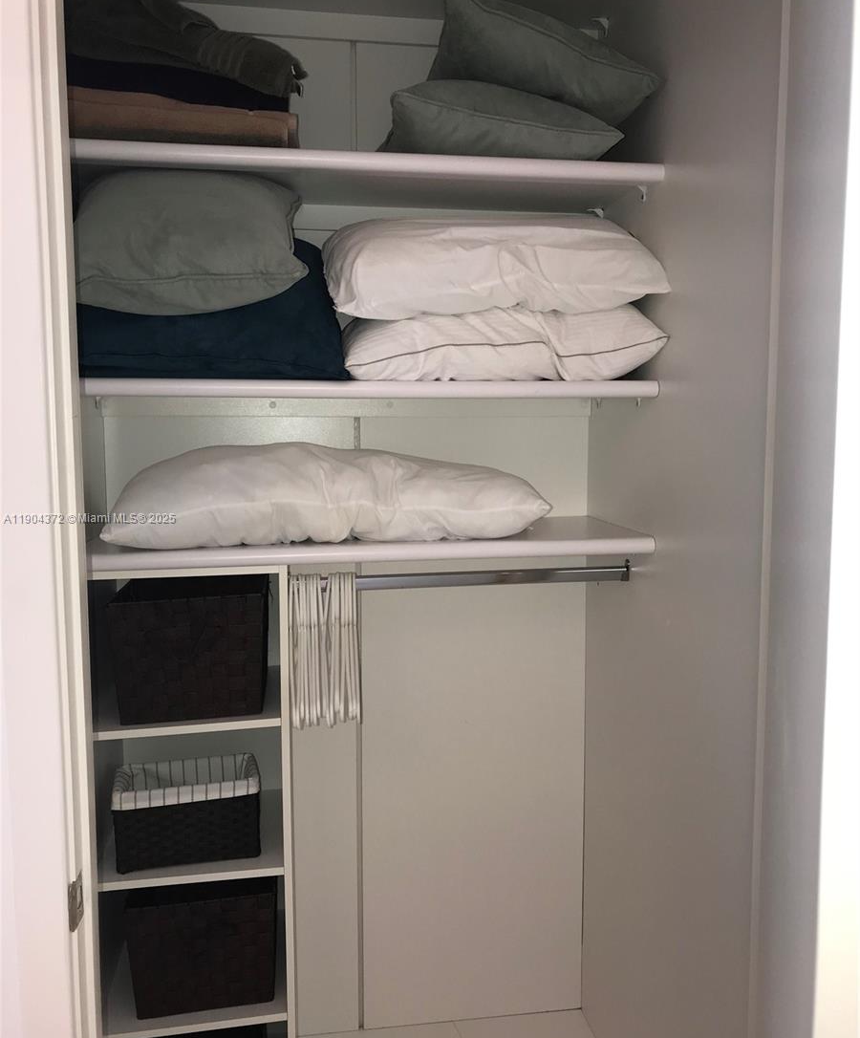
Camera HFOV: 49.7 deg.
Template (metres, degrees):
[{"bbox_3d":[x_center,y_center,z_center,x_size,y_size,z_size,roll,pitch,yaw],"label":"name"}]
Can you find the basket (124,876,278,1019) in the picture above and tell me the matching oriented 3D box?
[{"bbox_3d":[-0.462,0.831,1.928,0.286,0.231,0.271,-1,8,-10],"label":"basket"}]

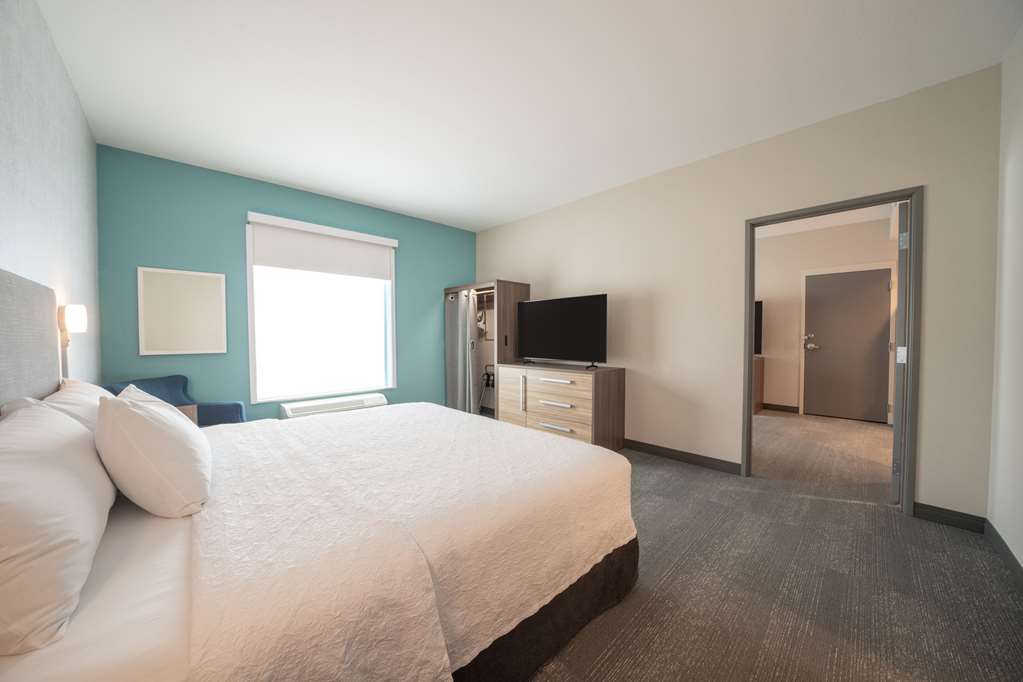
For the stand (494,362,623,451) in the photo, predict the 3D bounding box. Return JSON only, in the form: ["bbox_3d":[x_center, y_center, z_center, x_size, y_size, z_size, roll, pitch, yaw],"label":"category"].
[{"bbox_3d":[0.550,0.730,3.968,1.320,0.865,0.640,1,2,44],"label":"stand"}]

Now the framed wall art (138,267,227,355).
[{"bbox_3d":[-3.130,-0.273,3.272,0.610,0.800,0.035,-1,2,-40],"label":"framed wall art"}]

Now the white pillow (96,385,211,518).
[{"bbox_3d":[-1.402,0.396,1.354,0.540,0.500,0.220,1,30,45],"label":"white pillow"}]

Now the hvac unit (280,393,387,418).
[{"bbox_3d":[-2.060,0.908,4.036,1.080,0.420,0.270,-1,2,-40],"label":"hvac unit"}]

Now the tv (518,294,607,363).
[{"bbox_3d":[0.552,-0.120,4.004,1.250,0.740,0.090,1,2,44],"label":"tv"}]

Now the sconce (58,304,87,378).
[{"bbox_3d":[-2.489,0.003,1.942,0.120,0.410,0.120,-1,2,-45],"label":"sconce"}]

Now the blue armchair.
[{"bbox_3d":[-2.810,0.751,2.880,0.720,0.860,0.750,0,1,-8],"label":"blue armchair"}]

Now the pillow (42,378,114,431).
[{"bbox_3d":[-1.967,0.419,1.580,0.800,0.460,0.210,1,24,45],"label":"pillow"}]

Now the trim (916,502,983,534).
[{"bbox_3d":[2.834,1.152,2.212,0.290,0.100,0.018,1,2,44],"label":"trim"}]

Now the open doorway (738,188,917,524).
[{"bbox_3d":[2.431,0.077,2.680,1.000,2.210,0.160,1,2,44],"label":"open doorway"}]

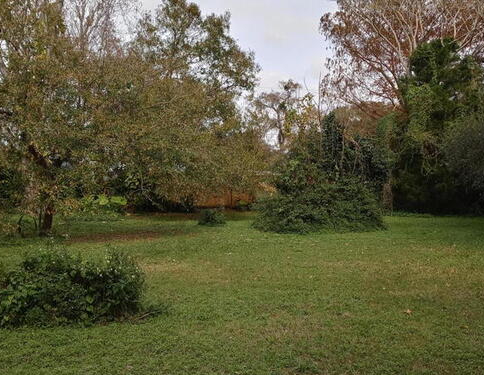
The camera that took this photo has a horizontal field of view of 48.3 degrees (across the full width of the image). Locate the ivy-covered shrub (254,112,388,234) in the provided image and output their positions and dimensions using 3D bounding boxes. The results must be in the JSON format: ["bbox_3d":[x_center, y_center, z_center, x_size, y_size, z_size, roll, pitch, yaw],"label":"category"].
[{"bbox_3d":[2.400,-0.480,16.400,4.000,3.500,3.400,0,1,0],"label":"ivy-covered shrub"}]

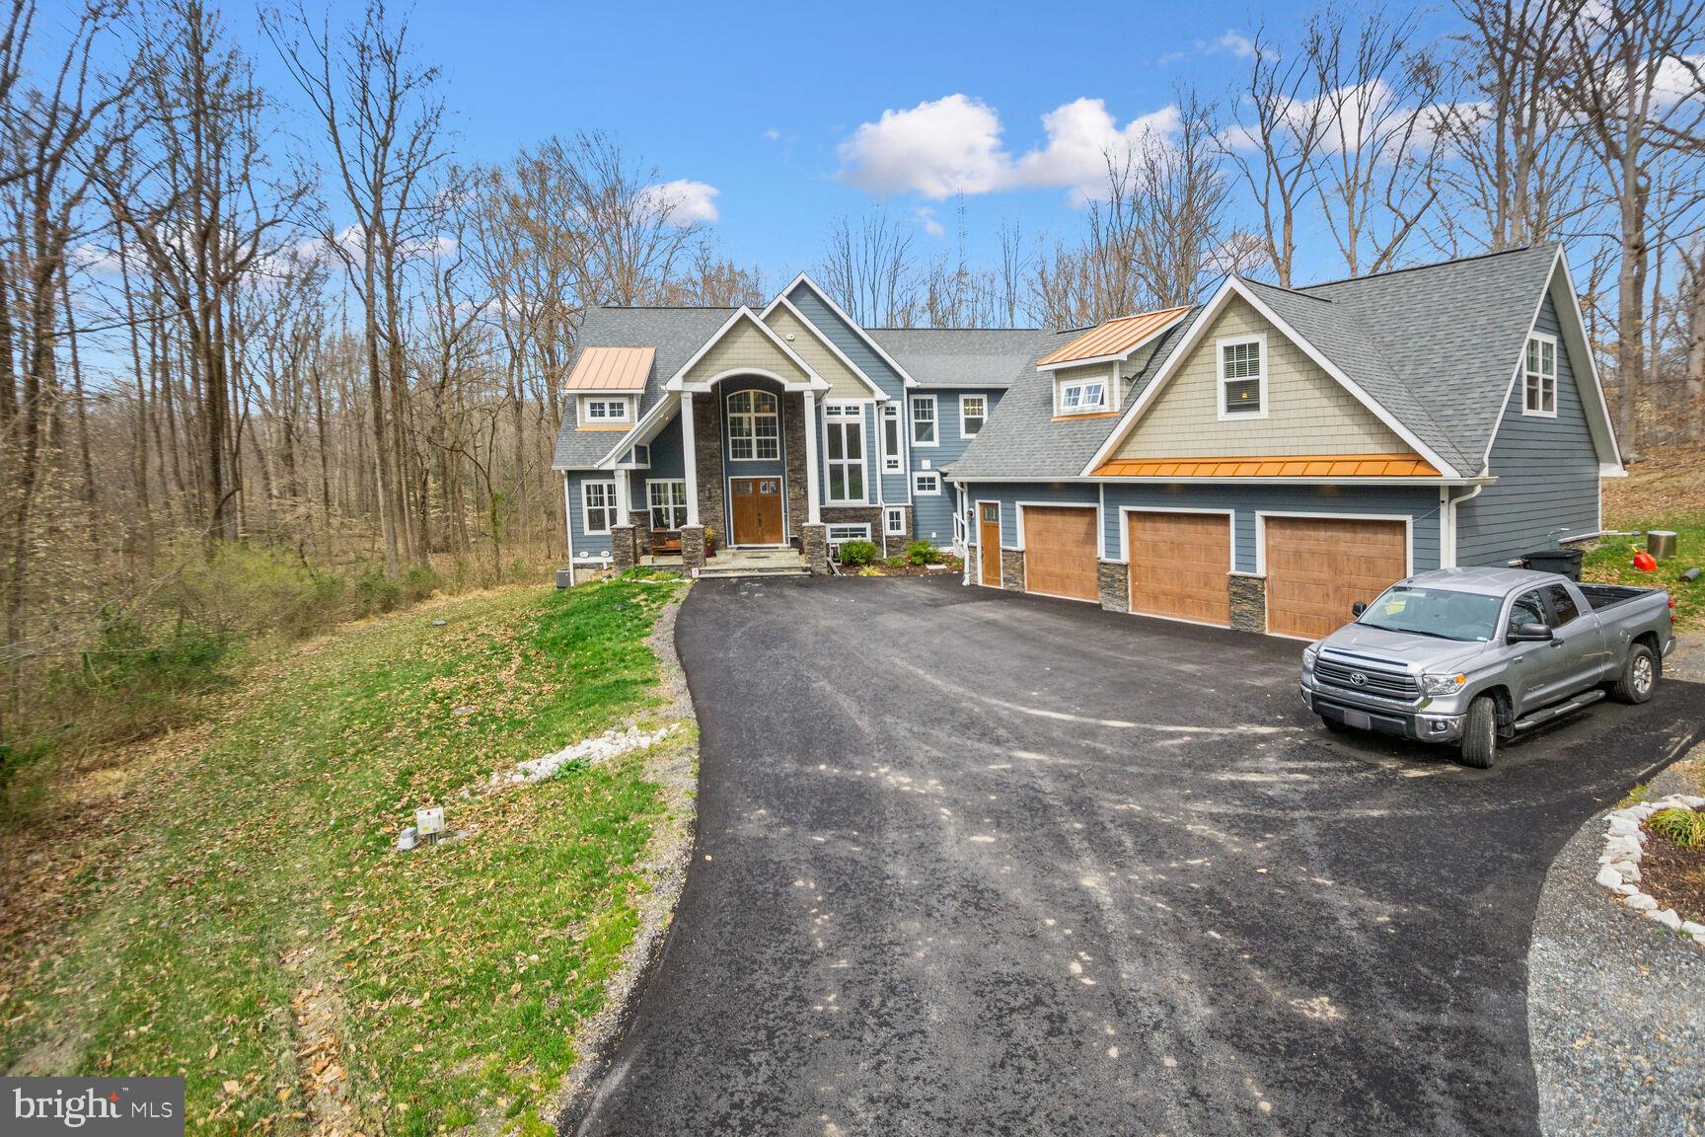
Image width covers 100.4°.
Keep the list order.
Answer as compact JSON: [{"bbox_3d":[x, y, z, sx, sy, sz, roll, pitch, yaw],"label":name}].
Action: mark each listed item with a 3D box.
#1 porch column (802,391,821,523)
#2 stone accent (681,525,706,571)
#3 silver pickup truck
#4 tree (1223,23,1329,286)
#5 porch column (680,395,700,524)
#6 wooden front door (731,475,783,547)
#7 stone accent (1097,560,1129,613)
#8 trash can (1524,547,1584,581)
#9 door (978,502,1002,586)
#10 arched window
[{"bbox_3d":[-1.381,-3.806,24.300,0.380,4.450,0.380,-2,7,-5],"label":"porch column"},{"bbox_3d":[-5.333,-0.650,23.900,0.760,1.600,0.760,-2,7,-5],"label":"stone accent"},{"bbox_3d":[8.980,1.000,10.100,5.750,1.930,2.080,-7,7,-24],"label":"silver pickup truck"},{"bbox_3d":[18.587,-13.066,31.634,5.000,20.621,5.000,-2,7,-5],"label":"tree"},{"bbox_3d":[-5.683,-3.838,24.800,0.400,4.700,0.400,-2,7,-5],"label":"porch column"},{"bbox_3d":[-3.607,-2.170,26.900,1.920,2.550,0.130,-2,7,-5],"label":"wooden front door"},{"bbox_3d":[6.654,0.412,18.024,0.400,1.350,0.850,-6,9,-33],"label":"stone accent"},{"bbox_3d":[12.843,0.228,13.068,0.700,1.100,0.800,-7,10,-41],"label":"trash can"},{"bbox_3d":[4.220,-0.681,21.709,0.120,2.450,0.950,-6,9,-33],"label":"door"},{"bbox_3d":[-3.758,-5.450,26.900,1.950,2.680,0.130,-2,7,-5],"label":"arched window"}]

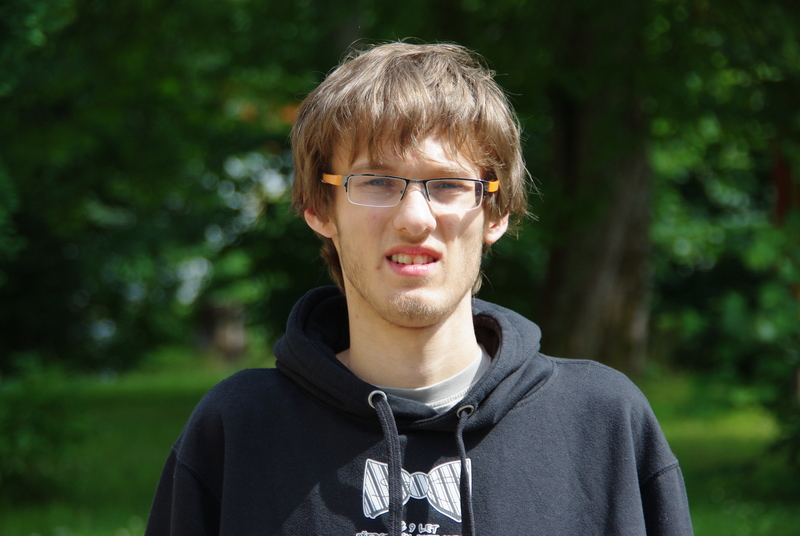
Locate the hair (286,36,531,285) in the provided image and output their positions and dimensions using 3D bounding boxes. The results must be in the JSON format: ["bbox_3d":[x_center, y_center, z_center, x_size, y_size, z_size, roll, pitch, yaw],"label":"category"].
[{"bbox_3d":[0.009,-0.092,3.320,0.212,0.224,0.225,1,1,-5],"label":"hair"}]

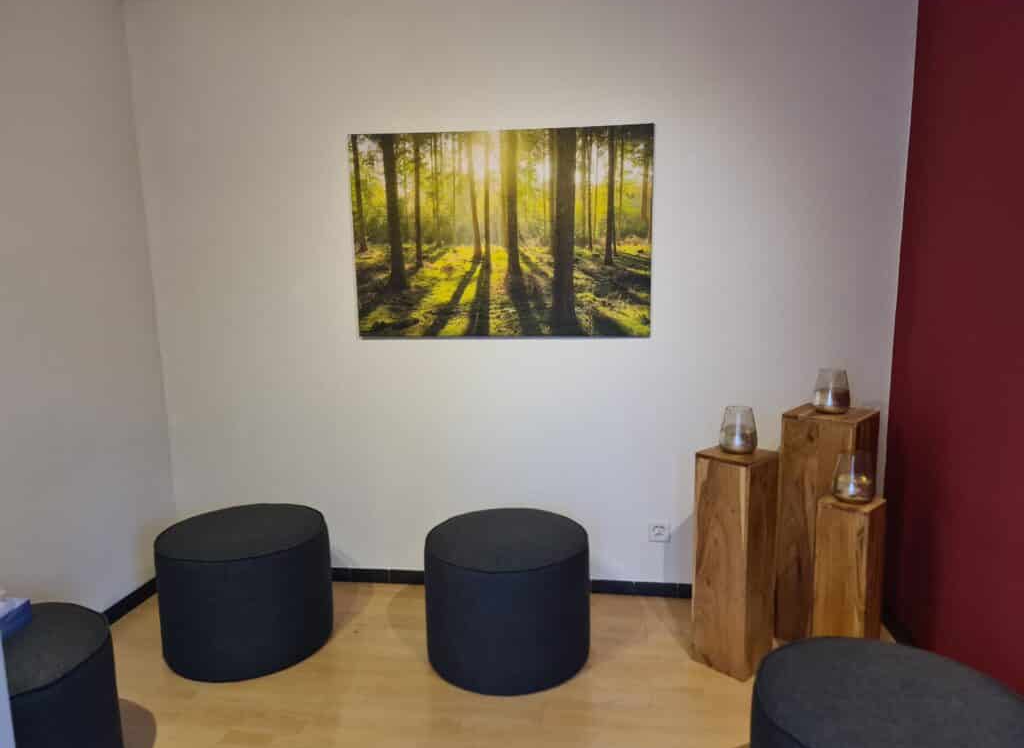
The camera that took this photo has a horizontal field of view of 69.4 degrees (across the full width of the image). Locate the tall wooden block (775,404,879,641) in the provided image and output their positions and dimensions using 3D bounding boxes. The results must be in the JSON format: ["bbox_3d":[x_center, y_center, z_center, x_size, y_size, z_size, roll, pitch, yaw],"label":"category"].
[{"bbox_3d":[1.153,0.567,2.717,0.245,0.867,0.242,7,13,40],"label":"tall wooden block"}]

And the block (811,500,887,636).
[{"bbox_3d":[1.126,0.731,2.478,0.150,0.630,0.150,8,13,41],"label":"block"}]

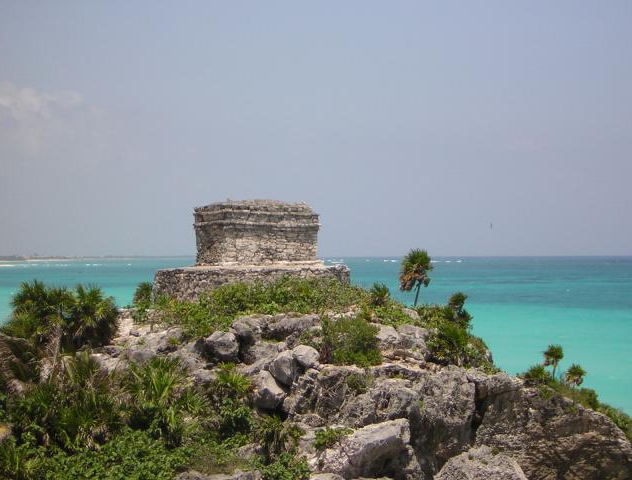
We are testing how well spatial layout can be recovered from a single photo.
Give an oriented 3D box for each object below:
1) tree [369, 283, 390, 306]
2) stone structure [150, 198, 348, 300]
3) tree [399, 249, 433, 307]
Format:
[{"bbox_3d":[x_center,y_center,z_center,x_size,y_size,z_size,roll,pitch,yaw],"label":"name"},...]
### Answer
[{"bbox_3d":[2.767,2.375,87.000,0.970,1.070,0.950,0,-1,0],"label":"tree"},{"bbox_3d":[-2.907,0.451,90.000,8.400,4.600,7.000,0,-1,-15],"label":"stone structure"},{"bbox_3d":[4.485,1.690,90.000,1.500,2.650,1.450,0,-1,0],"label":"tree"}]

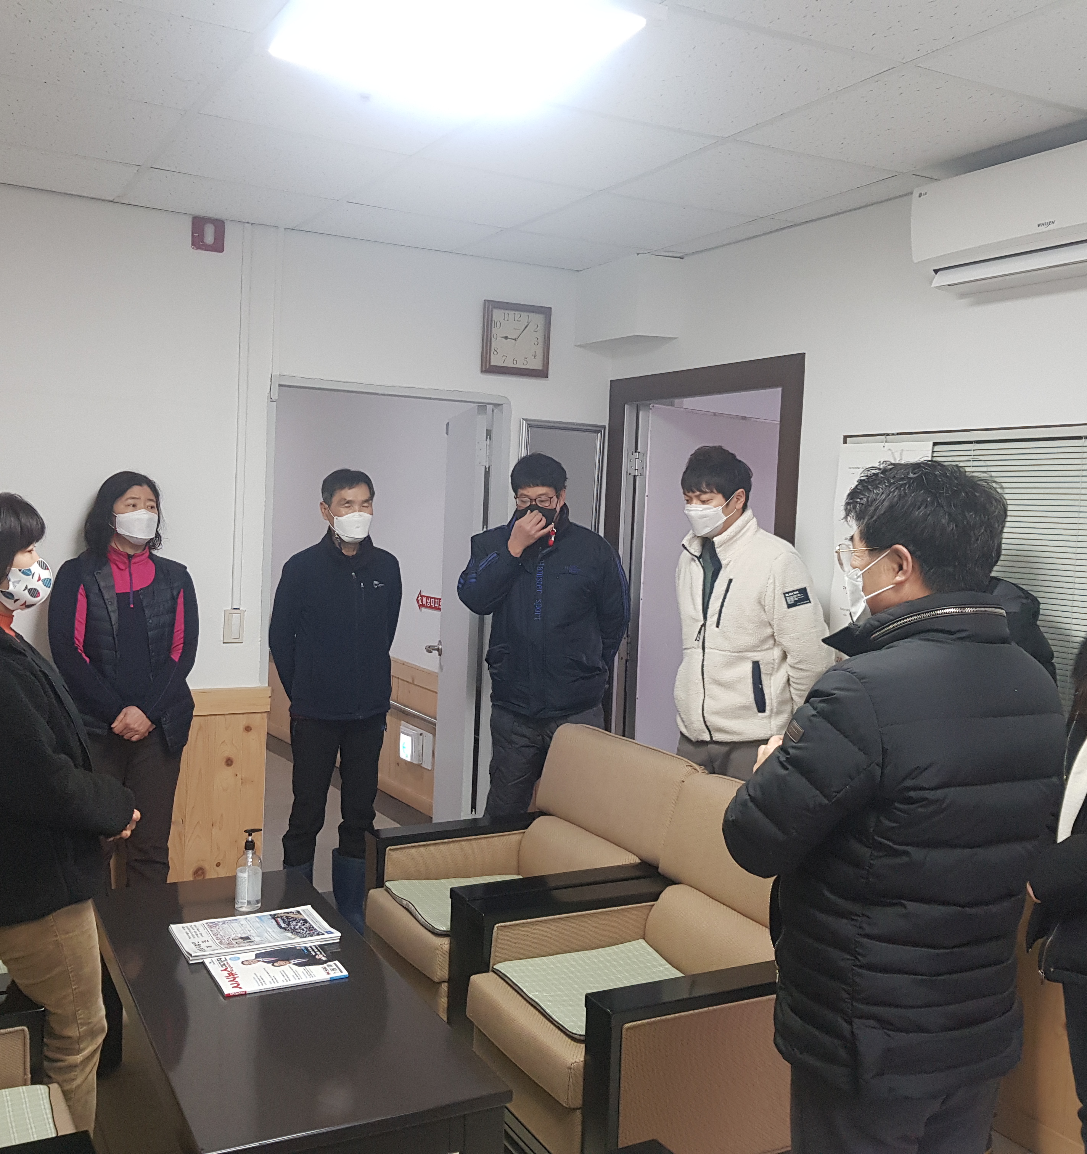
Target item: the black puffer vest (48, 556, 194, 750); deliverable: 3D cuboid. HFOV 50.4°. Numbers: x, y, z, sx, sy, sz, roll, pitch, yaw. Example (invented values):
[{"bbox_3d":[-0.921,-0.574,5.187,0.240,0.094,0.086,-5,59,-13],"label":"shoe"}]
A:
[{"bbox_3d":[-1.358,0.234,3.720,0.450,0.610,0.270,0,4,-25],"label":"black puffer vest"}]

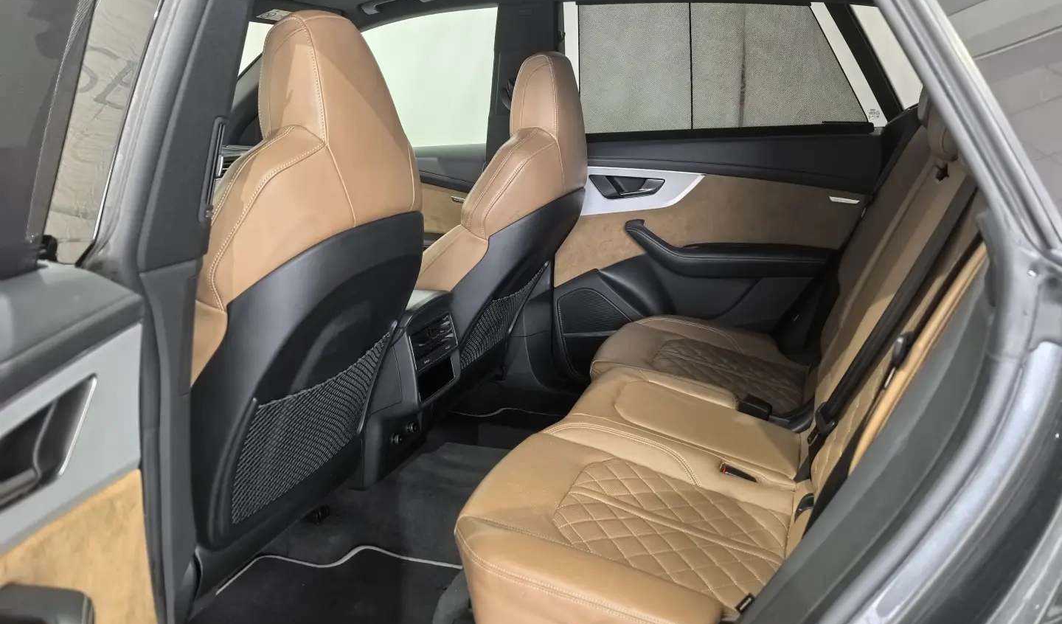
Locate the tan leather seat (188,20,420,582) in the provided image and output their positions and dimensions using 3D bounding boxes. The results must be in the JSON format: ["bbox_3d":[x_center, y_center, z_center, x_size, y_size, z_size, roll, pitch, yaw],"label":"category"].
[{"bbox_3d":[-0.638,-0.028,1.551,0.850,1.000,0.560,4,14,18],"label":"tan leather seat"}]

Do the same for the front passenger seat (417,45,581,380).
[{"bbox_3d":[-0.292,-0.174,2.221,0.860,0.985,0.560,4,14,18],"label":"front passenger seat"}]

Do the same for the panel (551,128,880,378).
[{"bbox_3d":[0.499,-0.123,2.388,0.940,0.810,0.140,4,14,18],"label":"panel"}]

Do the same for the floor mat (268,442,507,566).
[{"bbox_3d":[-0.222,0.416,1.871,0.540,0.110,0.510,4,14,18],"label":"floor mat"}]

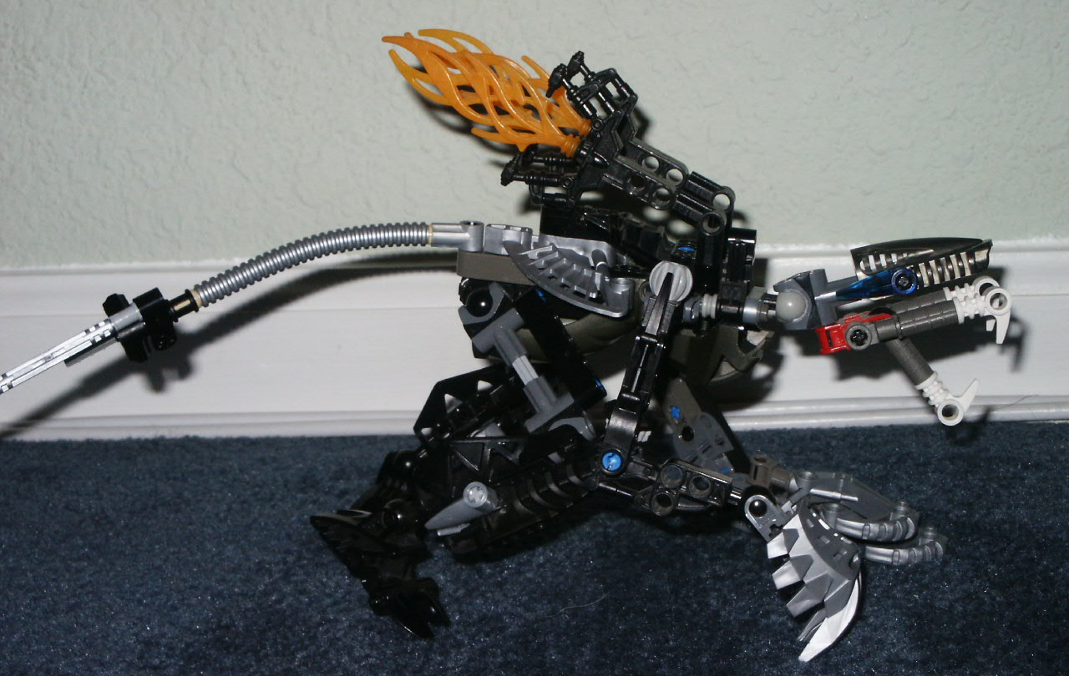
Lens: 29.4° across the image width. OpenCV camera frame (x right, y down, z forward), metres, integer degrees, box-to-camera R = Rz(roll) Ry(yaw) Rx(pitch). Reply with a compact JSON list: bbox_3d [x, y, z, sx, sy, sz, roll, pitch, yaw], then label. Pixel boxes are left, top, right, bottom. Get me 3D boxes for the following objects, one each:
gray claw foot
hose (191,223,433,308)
[{"bbox_3d":[0.089,0.058,0.583,0.058,0.040,0.085,3,15,15],"label":"gray claw foot"},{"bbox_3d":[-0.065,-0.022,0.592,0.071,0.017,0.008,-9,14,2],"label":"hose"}]

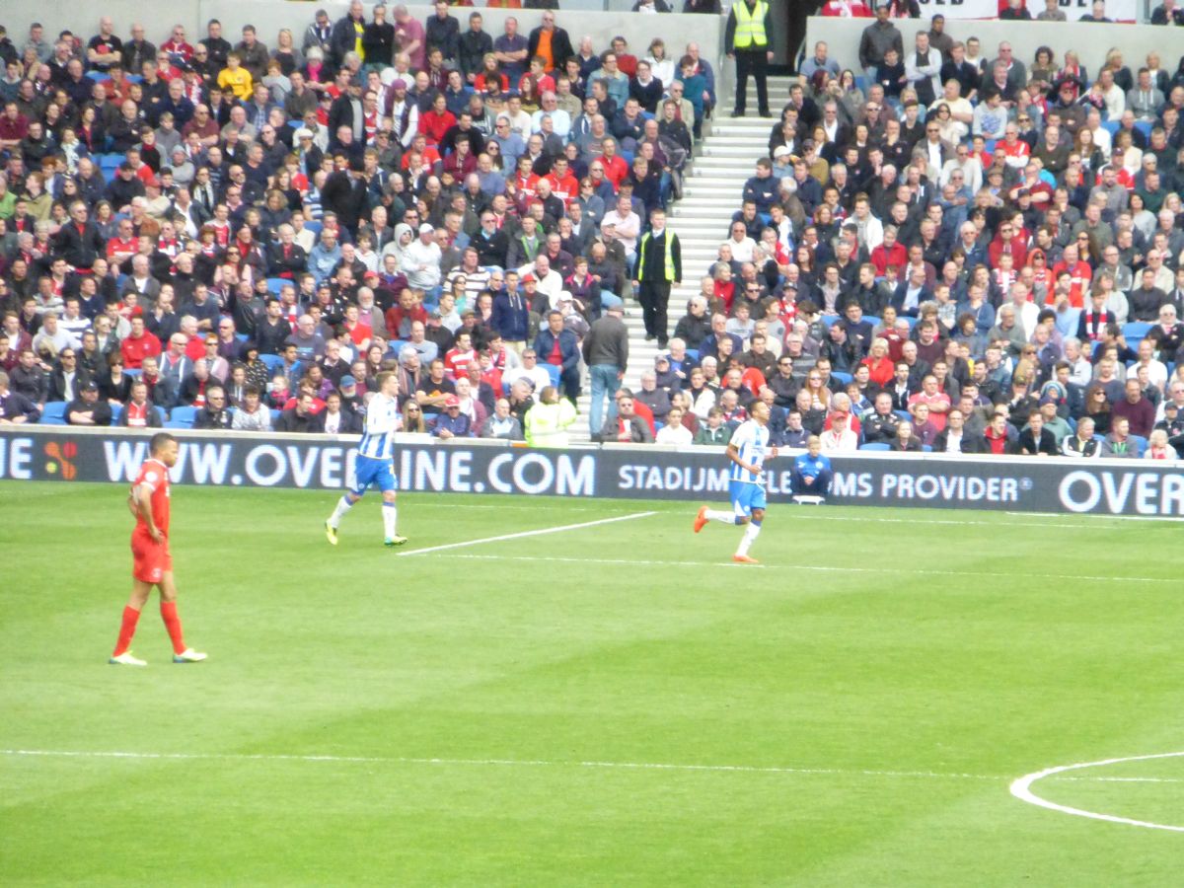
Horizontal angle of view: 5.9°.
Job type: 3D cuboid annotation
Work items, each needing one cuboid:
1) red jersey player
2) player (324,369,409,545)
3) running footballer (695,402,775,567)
[{"bbox_3d":[-3.498,0.847,92.600,0.780,1.870,0.560,2,2,13],"label":"red jersey player"},{"bbox_3d":[-2.333,0.158,118.900,0.830,1.800,0.520,2,2,18],"label":"player"},{"bbox_3d":[1.459,0.387,117.200,0.820,1.650,0.520,2,2,22],"label":"running footballer"}]

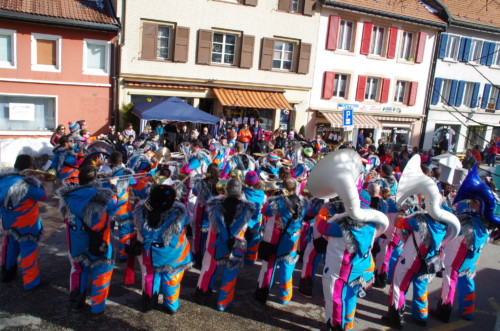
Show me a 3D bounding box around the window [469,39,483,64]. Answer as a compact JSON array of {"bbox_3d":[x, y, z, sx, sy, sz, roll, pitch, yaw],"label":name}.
[{"bbox_3d":[13.139,-6.577,21.777,0.912,1.330,0.150,1,11,-20],"label":"window"}]

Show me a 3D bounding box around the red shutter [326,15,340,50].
[{"bbox_3d":[4.387,-6.880,19.479,0.603,1.708,0.060,1,9,-21],"label":"red shutter"}]

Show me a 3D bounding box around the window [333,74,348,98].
[{"bbox_3d":[5.080,-4.462,20.966,0.992,1.247,0.120,0,10,-25],"label":"window"}]

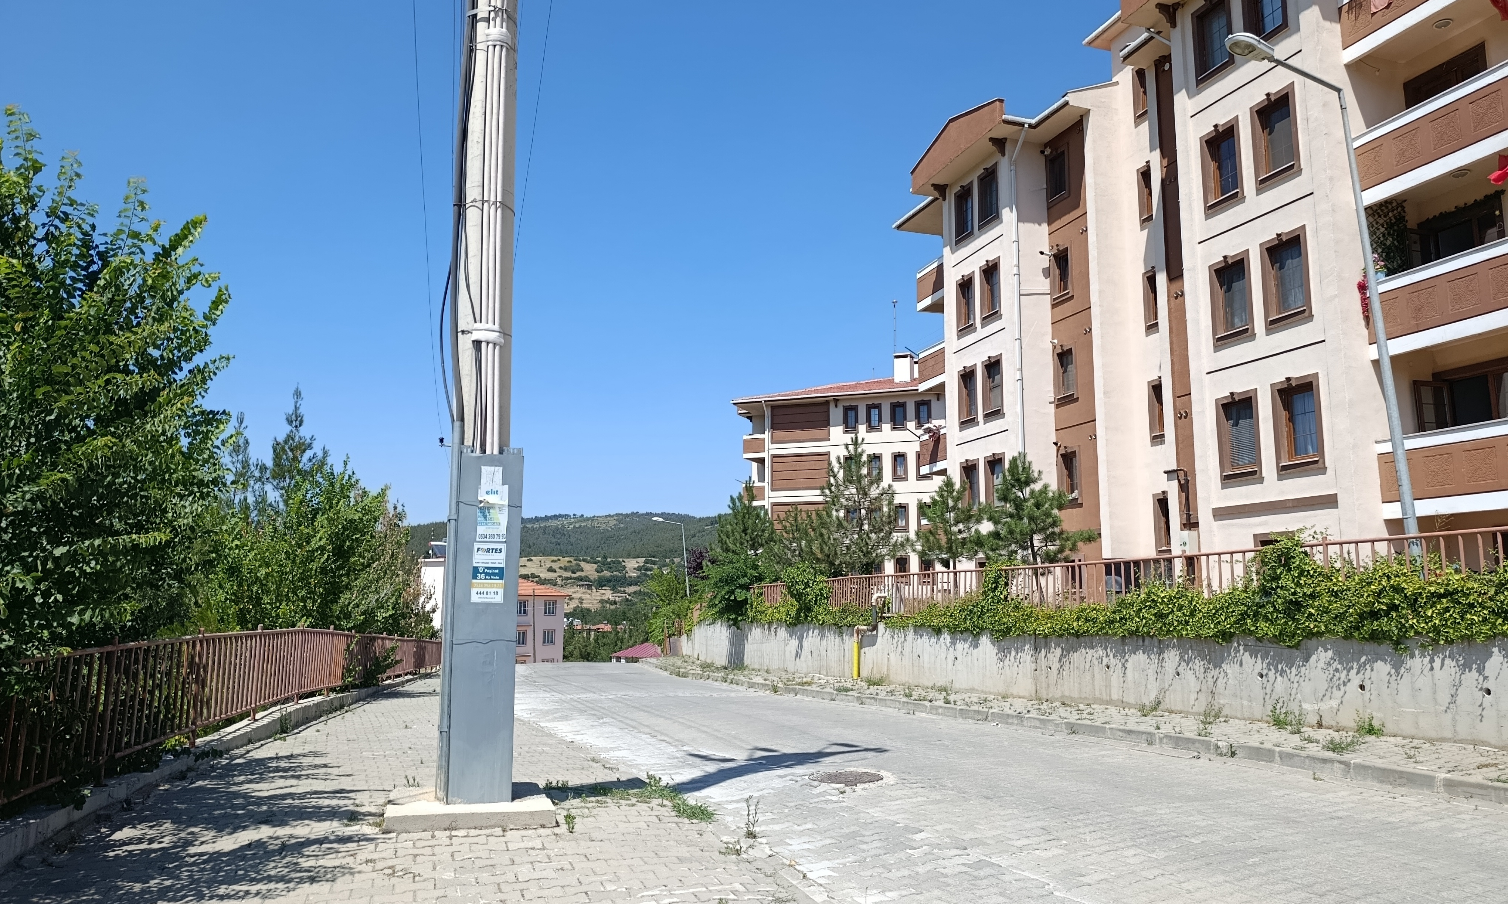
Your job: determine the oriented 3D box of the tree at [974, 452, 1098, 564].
[{"bbox_3d":[5.427,1.555,19.305,2.403,3.128,2.283,1,-9,0],"label":"tree"}]

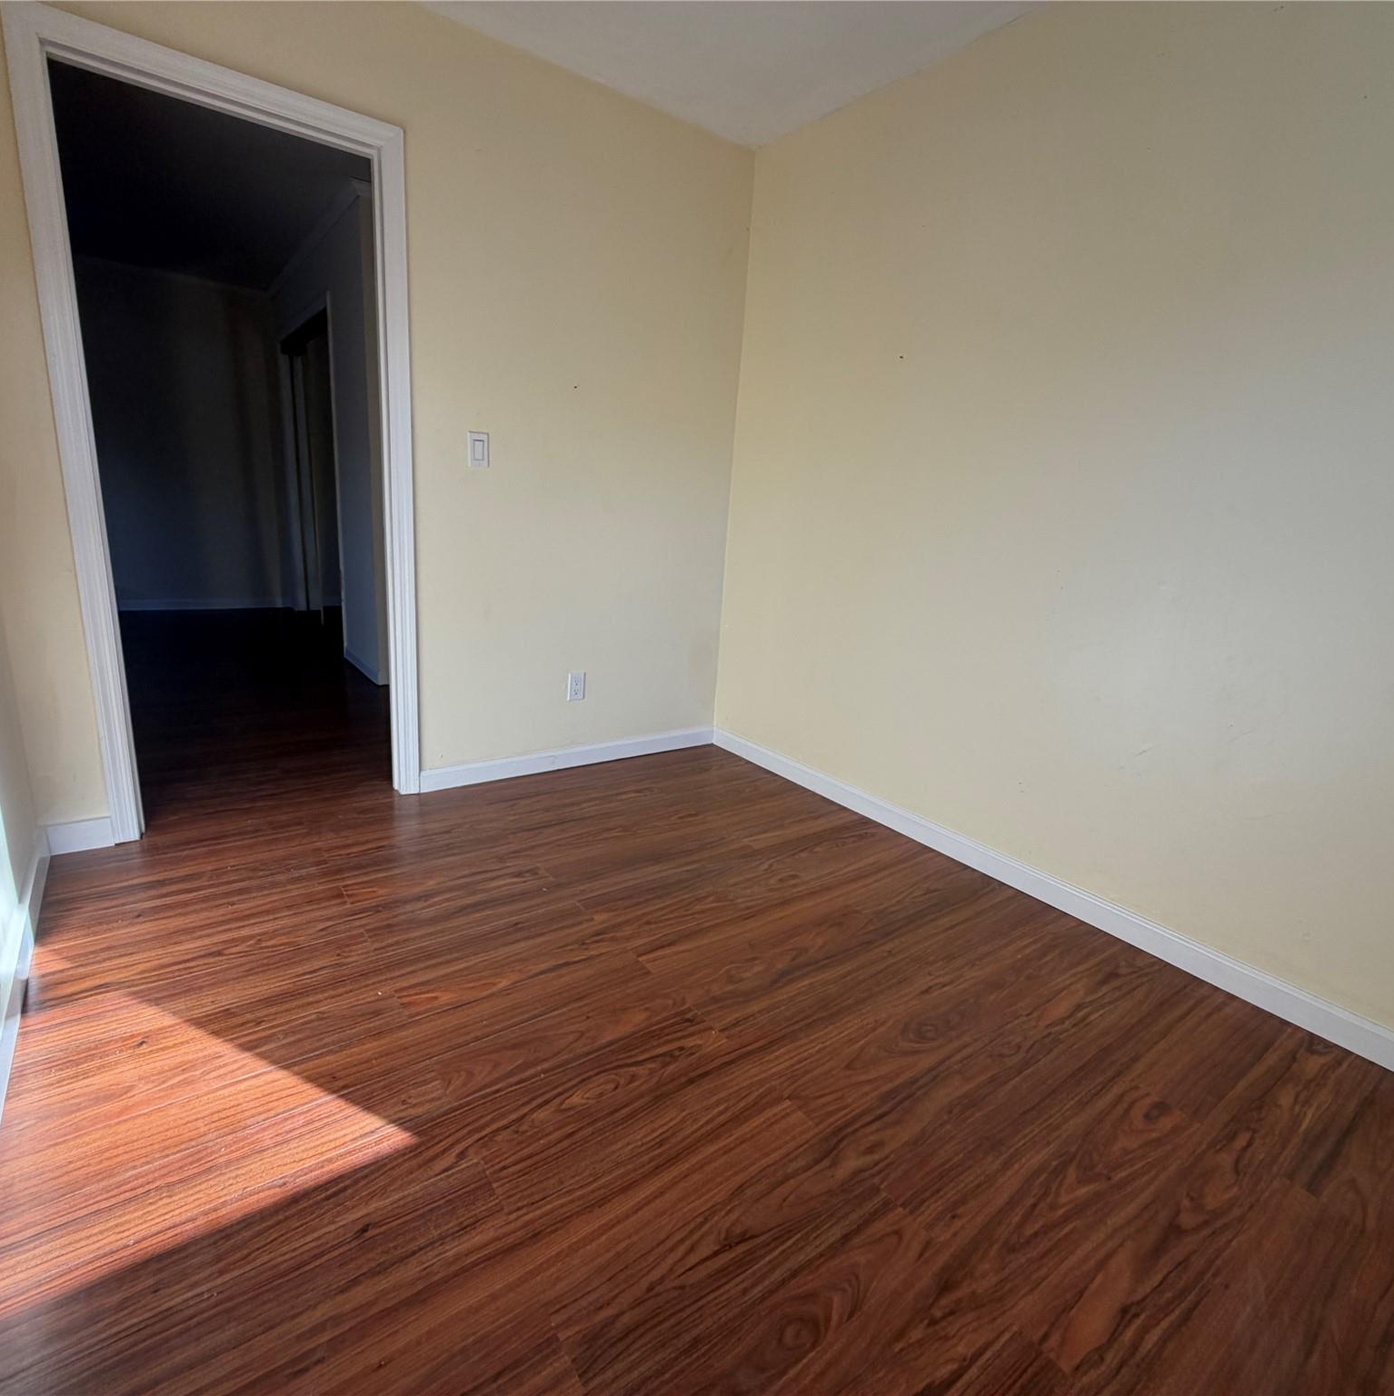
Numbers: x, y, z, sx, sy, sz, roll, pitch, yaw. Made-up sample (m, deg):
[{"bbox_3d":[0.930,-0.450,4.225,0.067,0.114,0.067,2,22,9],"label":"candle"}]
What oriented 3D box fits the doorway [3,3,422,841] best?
[{"bbox_3d":[-1.327,-0.641,2.270,0.891,2.102,0.140,-7,18,-36],"label":"doorway"}]

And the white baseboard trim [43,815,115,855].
[{"bbox_3d":[-1.772,0.399,2.166,0.142,0.083,0.020,-7,18,-36],"label":"white baseboard trim"}]

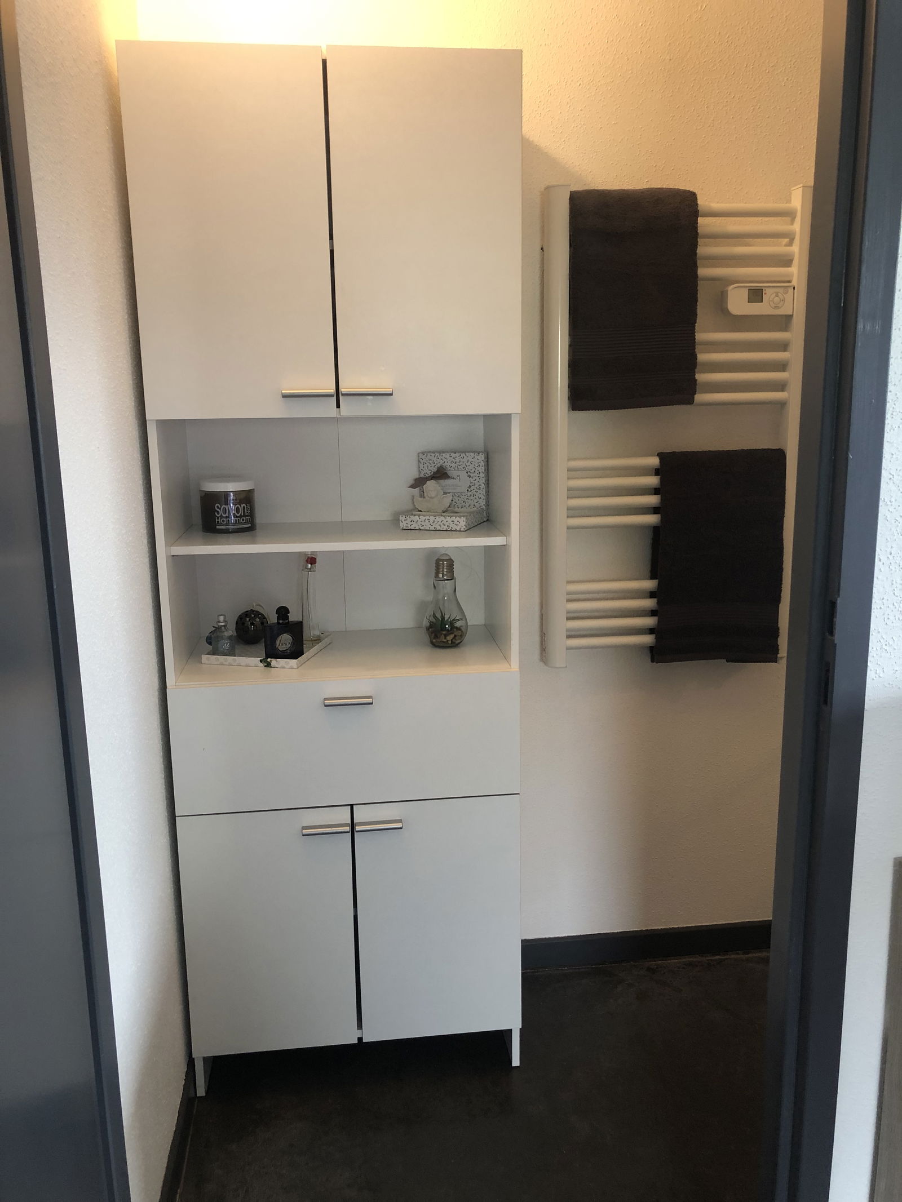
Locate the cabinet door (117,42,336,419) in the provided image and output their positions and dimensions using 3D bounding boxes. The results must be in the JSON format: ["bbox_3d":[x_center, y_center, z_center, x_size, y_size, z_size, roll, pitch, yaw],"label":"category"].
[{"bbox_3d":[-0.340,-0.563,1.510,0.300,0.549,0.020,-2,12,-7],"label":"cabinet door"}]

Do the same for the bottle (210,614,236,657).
[{"bbox_3d":[-0.423,0.064,1.801,0.046,0.079,0.042,-5,13,-21],"label":"bottle"}]

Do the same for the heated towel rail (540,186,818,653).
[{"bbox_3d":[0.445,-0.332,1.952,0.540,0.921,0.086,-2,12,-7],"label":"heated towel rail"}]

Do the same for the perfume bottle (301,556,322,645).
[{"bbox_3d":[-0.270,-0.009,1.877,0.040,0.187,0.035,0,12,1],"label":"perfume bottle"}]

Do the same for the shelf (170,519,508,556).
[{"bbox_3d":[-0.205,-0.123,1.821,0.581,0.016,0.275,-2,12,-7],"label":"shelf"}]

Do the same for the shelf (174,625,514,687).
[{"bbox_3d":[-0.199,0.104,1.841,0.586,0.017,0.331,-2,12,-7],"label":"shelf"}]

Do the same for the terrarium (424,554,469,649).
[{"bbox_3d":[-0.011,-0.002,1.873,0.085,0.175,0.085,-2,12,-7],"label":"terrarium"}]

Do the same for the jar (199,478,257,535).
[{"bbox_3d":[-0.423,-0.182,1.847,0.099,0.097,0.099,-5,13,-18],"label":"jar"}]

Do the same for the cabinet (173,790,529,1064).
[{"bbox_3d":[-0.192,0.557,1.931,0.606,0.475,0.347,-2,12,-7],"label":"cabinet"}]

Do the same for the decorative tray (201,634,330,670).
[{"bbox_3d":[-0.344,0.090,1.843,0.188,0.017,0.192,2,12,13],"label":"decorative tray"}]

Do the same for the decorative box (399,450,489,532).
[{"bbox_3d":[-0.014,-0.215,1.877,0.135,0.137,0.172,2,12,14],"label":"decorative box"}]

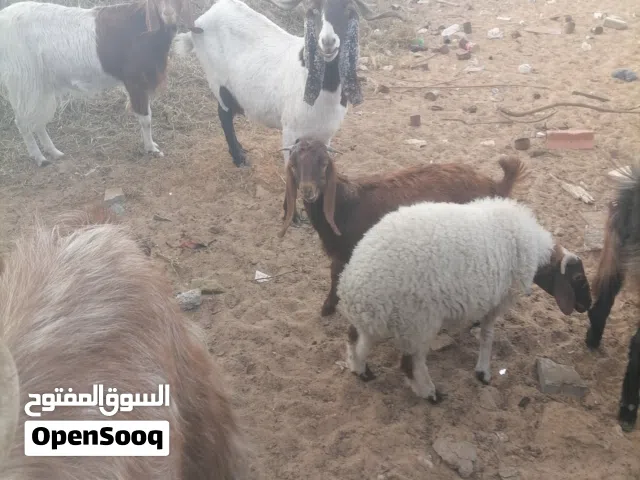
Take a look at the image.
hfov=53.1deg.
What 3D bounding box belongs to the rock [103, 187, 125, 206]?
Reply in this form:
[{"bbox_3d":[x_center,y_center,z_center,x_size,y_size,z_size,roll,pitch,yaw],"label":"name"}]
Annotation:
[{"bbox_3d":[-0.942,-0.210,2.958,0.095,0.060,0.095,0,32,0],"label":"rock"}]

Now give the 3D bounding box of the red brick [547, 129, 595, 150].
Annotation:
[{"bbox_3d":[1.355,-0.541,3.459,0.250,0.095,0.075,4,32,6],"label":"red brick"}]

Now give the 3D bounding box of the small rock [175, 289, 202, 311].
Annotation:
[{"bbox_3d":[-0.464,0.206,2.293,0.090,0.060,0.075,0,32,0],"label":"small rock"}]

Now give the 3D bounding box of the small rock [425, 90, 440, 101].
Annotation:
[{"bbox_3d":[0.722,-0.948,4.148,0.100,0.055,0.080,0,32,0],"label":"small rock"}]

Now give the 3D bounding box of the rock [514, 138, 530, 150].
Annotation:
[{"bbox_3d":[1.090,-0.524,3.469,0.083,0.055,0.070,0,32,0],"label":"rock"}]

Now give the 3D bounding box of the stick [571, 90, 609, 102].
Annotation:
[{"bbox_3d":[1.748,-0.934,4.156,0.225,0.020,0.022,26,41,35],"label":"stick"}]

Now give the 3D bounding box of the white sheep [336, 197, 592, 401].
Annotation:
[{"bbox_3d":[0.420,0.145,1.871,0.770,0.610,0.340,-5,32,-8],"label":"white sheep"}]

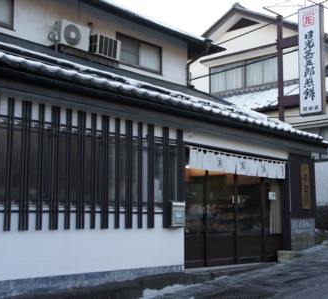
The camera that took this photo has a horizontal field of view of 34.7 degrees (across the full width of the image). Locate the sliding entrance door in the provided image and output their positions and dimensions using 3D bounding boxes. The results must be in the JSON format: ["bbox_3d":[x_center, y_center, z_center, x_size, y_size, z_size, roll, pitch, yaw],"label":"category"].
[{"bbox_3d":[1.370,1.160,9.920,0.100,1.960,3.270,-6,-10,41],"label":"sliding entrance door"}]

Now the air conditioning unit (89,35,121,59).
[{"bbox_3d":[-1.370,-2.370,12.330,0.285,0.475,0.715,0,-6,42],"label":"air conditioning unit"}]

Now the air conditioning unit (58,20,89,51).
[{"bbox_3d":[-2.035,-2.485,11.600,0.285,0.535,0.775,0,-6,42],"label":"air conditioning unit"}]

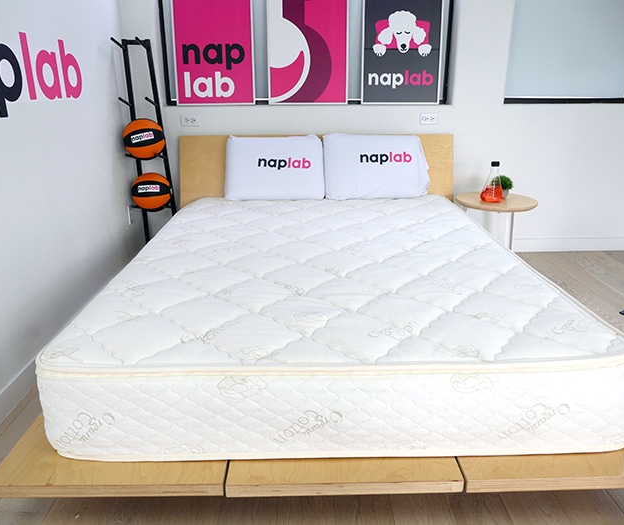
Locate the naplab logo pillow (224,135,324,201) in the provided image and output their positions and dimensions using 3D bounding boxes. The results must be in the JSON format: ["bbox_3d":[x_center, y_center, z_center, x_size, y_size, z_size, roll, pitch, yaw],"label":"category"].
[{"bbox_3d":[-0.230,-0.585,2.975,0.605,0.385,0.150,0,0,-1],"label":"naplab logo pillow"}]

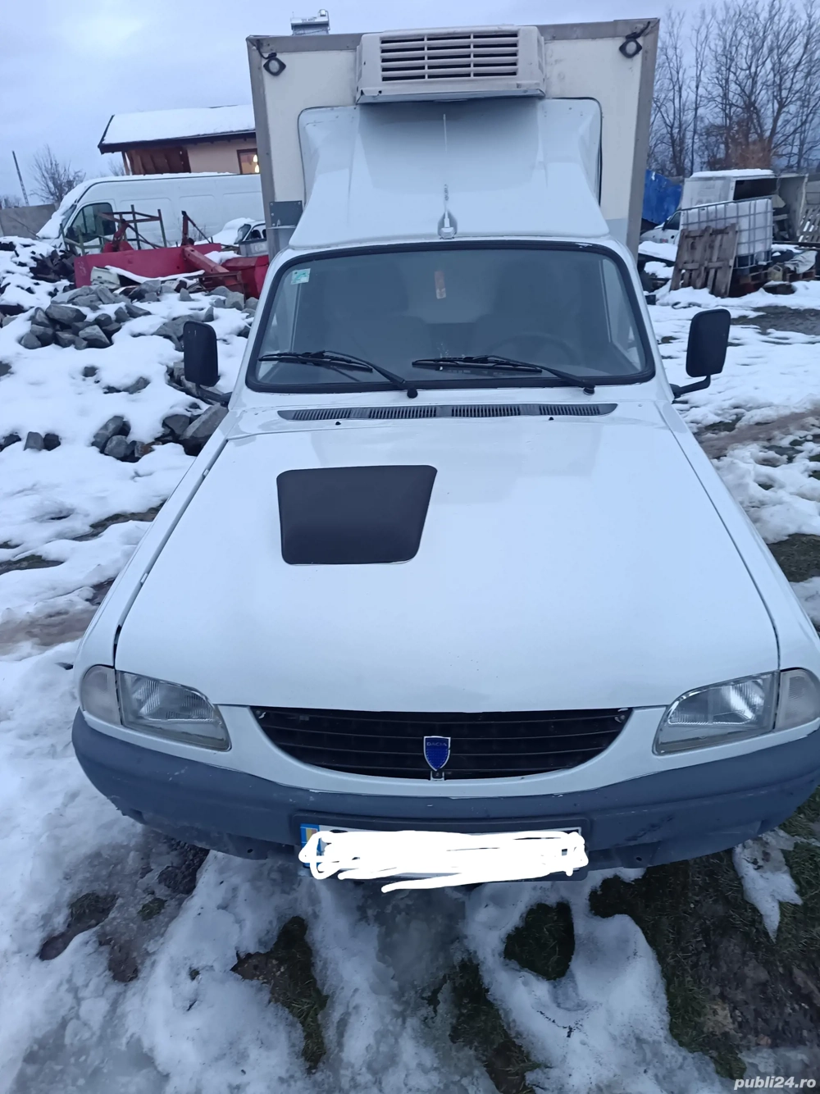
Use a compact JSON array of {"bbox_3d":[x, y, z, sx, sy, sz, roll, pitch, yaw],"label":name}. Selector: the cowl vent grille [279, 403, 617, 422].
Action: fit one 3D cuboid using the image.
[{"bbox_3d":[0.117,-0.420,2.360,1.050,0.028,0.085,-1,37,3],"label":"cowl vent grille"}]

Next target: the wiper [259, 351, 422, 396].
[{"bbox_3d":[-0.239,-0.573,2.510,0.530,0.060,0.160,-1,70,3],"label":"wiper"}]

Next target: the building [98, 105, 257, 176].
[{"bbox_3d":[-5.951,-14.923,30.473,10.000,5.300,6.500,2,25,10],"label":"building"}]

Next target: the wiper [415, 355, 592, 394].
[{"bbox_3d":[0.305,-0.561,2.470,0.590,0.060,0.140,-1,70,3],"label":"wiper"}]

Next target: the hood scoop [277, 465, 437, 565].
[{"bbox_3d":[-0.131,-0.090,1.806,0.385,0.060,0.370,-1,36,3],"label":"hood scoop"}]

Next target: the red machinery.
[{"bbox_3d":[-4.093,-5.302,13.880,3.400,1.550,1.700,0,25,8],"label":"red machinery"}]

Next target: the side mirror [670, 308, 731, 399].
[{"bbox_3d":[0.944,-0.628,2.460,0.180,0.290,0.090,-5,25,-6],"label":"side mirror"}]

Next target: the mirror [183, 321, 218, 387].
[{"bbox_3d":[-0.703,-0.661,2.577,0.125,0.210,0.065,9,26,15],"label":"mirror"}]

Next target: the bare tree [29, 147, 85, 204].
[{"bbox_3d":[-14.041,-14.015,30.858,2.300,4.100,2.300,-2,25,3],"label":"bare tree"}]

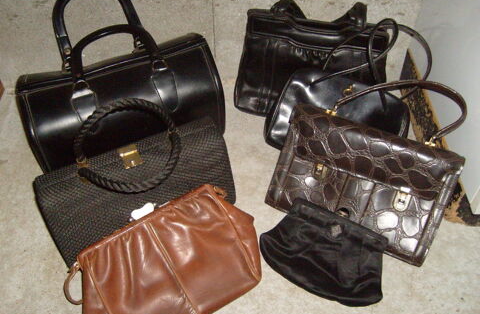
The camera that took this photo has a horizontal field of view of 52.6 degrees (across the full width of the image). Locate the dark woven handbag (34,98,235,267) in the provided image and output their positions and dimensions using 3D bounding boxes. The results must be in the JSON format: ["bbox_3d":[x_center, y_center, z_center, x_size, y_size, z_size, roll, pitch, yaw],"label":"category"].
[{"bbox_3d":[-0.196,0.022,0.884,0.327,0.210,0.083,-20,13,-17],"label":"dark woven handbag"}]

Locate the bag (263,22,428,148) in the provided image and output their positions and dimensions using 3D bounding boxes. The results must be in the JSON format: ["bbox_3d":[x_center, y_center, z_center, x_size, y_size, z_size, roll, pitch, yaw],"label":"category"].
[{"bbox_3d":[0.228,-0.134,1.007,0.292,0.229,0.088,13,19,11],"label":"bag"}]

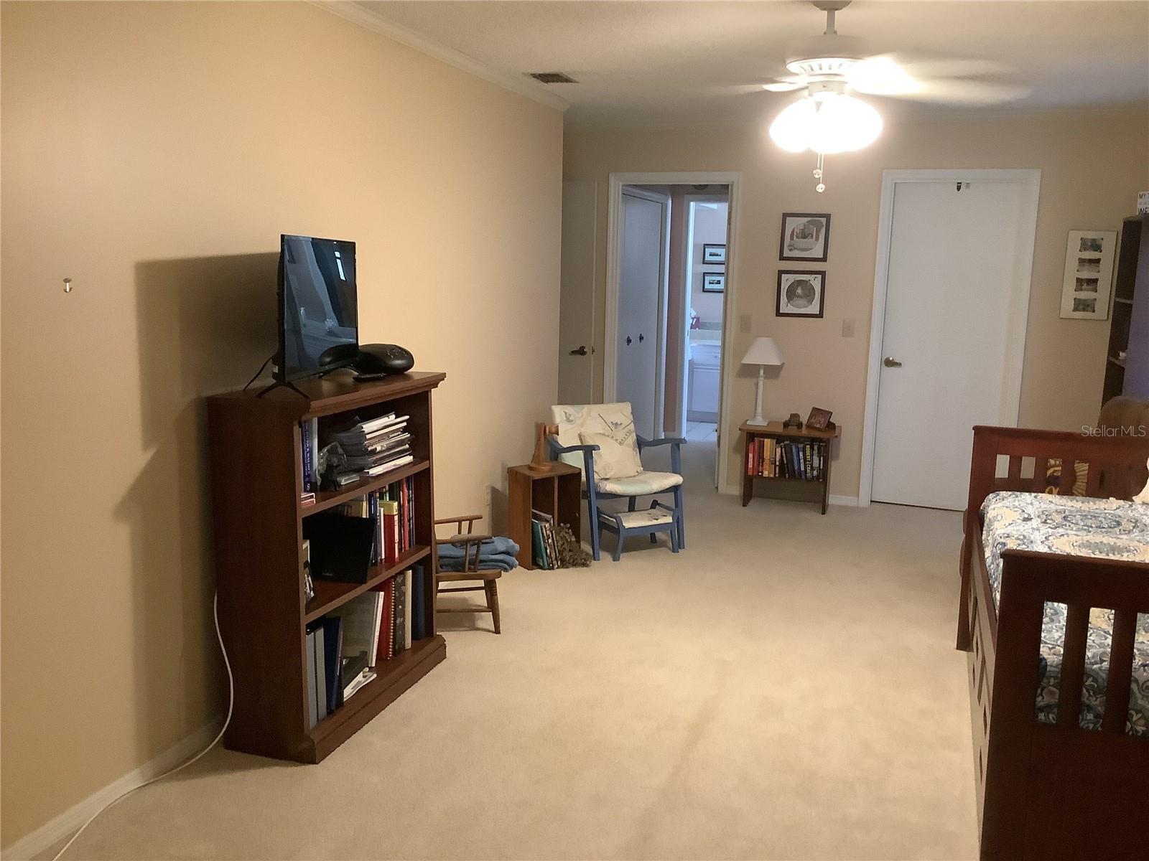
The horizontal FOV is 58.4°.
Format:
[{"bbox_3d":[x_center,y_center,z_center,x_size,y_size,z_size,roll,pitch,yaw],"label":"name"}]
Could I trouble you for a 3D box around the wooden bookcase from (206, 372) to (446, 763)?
[{"bbox_3d":[-0.782,0.388,3.501,0.330,1.103,0.925,4,9,17],"label":"wooden bookcase"}]

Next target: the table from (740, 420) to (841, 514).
[{"bbox_3d":[1.400,0.234,6.716,0.605,0.513,0.335,5,10,19],"label":"table"}]

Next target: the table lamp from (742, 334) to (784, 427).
[{"bbox_3d":[1.224,-0.323,6.735,0.250,0.578,0.245,5,10,19],"label":"table lamp"}]

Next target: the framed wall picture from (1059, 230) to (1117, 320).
[{"bbox_3d":[3.049,-0.919,6.102,0.263,0.520,0.025,5,10,19],"label":"framed wall picture"}]

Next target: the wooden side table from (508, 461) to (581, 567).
[{"bbox_3d":[-0.153,0.438,5.258,0.295,0.487,0.240,-4,11,-32],"label":"wooden side table"}]

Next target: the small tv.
[{"bbox_3d":[-0.844,-0.408,3.337,0.068,0.430,0.730,2,9,5],"label":"small tv"}]

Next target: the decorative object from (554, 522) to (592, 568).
[{"bbox_3d":[-0.008,0.586,5.263,0.172,0.200,0.155,-4,11,-32],"label":"decorative object"}]

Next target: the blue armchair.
[{"bbox_3d":[0.222,0.251,5.670,0.565,0.745,0.620,-4,10,-29],"label":"blue armchair"}]

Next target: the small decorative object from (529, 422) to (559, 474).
[{"bbox_3d":[-0.153,0.077,5.229,0.138,0.243,0.106,6,10,24],"label":"small decorative object"}]

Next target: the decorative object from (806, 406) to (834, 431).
[{"bbox_3d":[1.578,-0.076,6.637,0.085,0.135,0.175,-4,11,-33],"label":"decorative object"}]

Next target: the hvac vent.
[{"bbox_3d":[-0.104,-1.664,4.866,0.175,0.018,0.275,5,10,19],"label":"hvac vent"}]

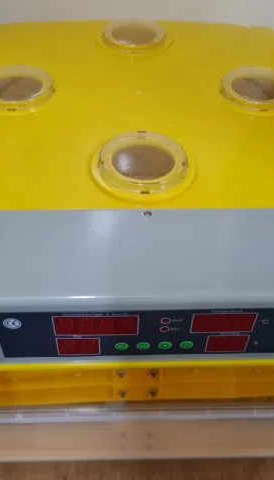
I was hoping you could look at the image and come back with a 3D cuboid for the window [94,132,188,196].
[{"bbox_3d":[0.005,-0.057,0.343,0.064,0.010,0.064,0,45,-2],"label":"window"}]

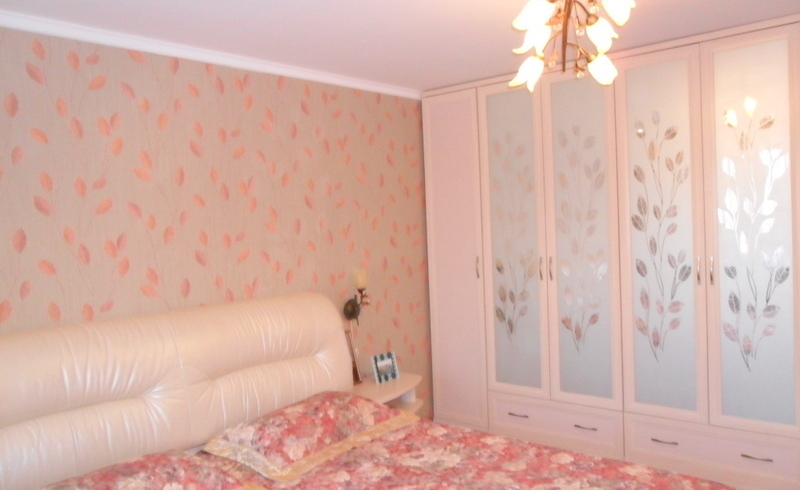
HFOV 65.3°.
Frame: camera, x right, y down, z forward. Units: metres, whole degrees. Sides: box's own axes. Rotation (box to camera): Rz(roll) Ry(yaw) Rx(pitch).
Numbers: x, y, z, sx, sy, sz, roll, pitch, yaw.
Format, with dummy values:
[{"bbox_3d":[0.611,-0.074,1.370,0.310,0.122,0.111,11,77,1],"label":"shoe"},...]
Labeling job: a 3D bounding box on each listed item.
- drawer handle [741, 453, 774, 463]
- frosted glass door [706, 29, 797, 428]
[{"bbox_3d":[1.926,1.159,3.372,0.155,0.020,0.030,0,3,40],"label":"drawer handle"},{"bbox_3d":[1.895,-0.048,3.330,0.483,2.134,0.040,0,3,40],"label":"frosted glass door"}]

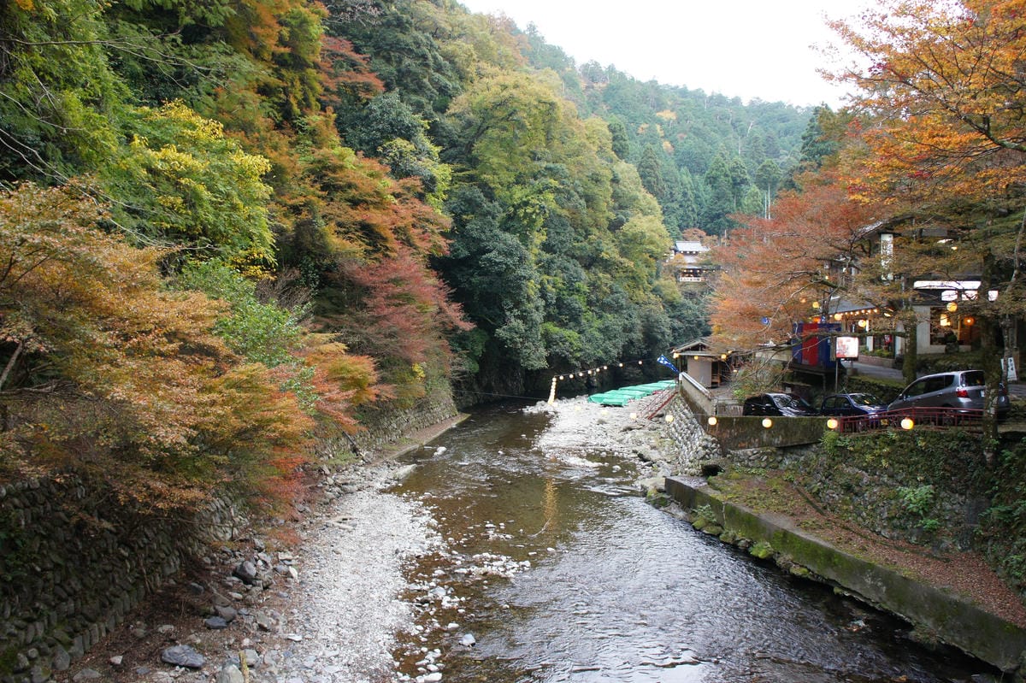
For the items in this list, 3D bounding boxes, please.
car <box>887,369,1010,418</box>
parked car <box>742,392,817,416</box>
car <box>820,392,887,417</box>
[{"bbox_3d":[13.450,1.870,23.970,1.675,1.520,3.830,0,-8,-8],"label":"car"},{"bbox_3d":[11.200,2.850,31.800,1.710,1.440,4.450,0,-1,-8],"label":"parked car"},{"bbox_3d":[13.520,2.800,30.100,1.460,1.450,3.380,0,-3,-12],"label":"car"}]

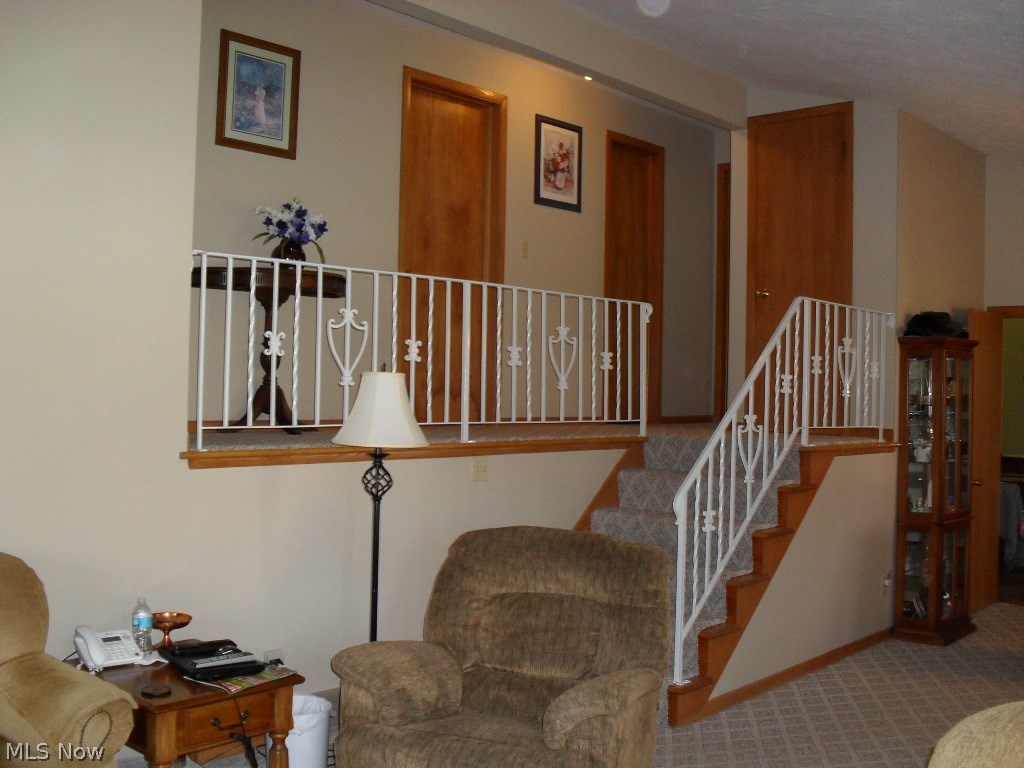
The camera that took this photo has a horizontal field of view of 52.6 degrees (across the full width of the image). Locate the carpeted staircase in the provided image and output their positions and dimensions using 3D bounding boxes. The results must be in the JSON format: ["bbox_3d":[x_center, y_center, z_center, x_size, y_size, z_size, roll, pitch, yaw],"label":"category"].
[{"bbox_3d":[0.738,0.903,5.335,1.018,1.221,1.192,1,0,43],"label":"carpeted staircase"}]

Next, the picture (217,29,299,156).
[{"bbox_3d":[-1.279,-1.472,5.287,0.030,0.584,0.480,1,0,43],"label":"picture"}]

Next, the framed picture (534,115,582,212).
[{"bbox_3d":[0.331,-1.485,7.013,0.025,0.593,0.488,1,0,43],"label":"framed picture"}]

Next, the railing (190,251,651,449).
[{"bbox_3d":[-0.212,-0.105,5.043,0.045,0.777,2.991,1,0,43],"label":"railing"}]

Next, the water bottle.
[{"bbox_3d":[-1.232,0.806,3.457,0.065,0.193,0.065,1,0,43],"label":"water bottle"}]

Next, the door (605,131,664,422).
[{"bbox_3d":[0.886,-0.760,7.703,0.100,2.100,0.735,1,0,43],"label":"door"}]

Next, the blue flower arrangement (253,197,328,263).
[{"bbox_3d":[-1.056,-0.725,4.937,0.320,0.335,0.350,1,0,0],"label":"blue flower arrangement"}]

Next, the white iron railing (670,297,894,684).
[{"bbox_3d":[1.503,0.462,5.427,0.050,1.829,2.323,1,0,43],"label":"white iron railing"}]

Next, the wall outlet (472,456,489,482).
[{"bbox_3d":[-0.145,0.404,4.938,0.010,0.117,0.105,1,0,43],"label":"wall outlet"}]

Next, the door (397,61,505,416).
[{"bbox_3d":[-0.368,-0.789,6.324,0.100,2.115,0.878,1,0,43],"label":"door"}]

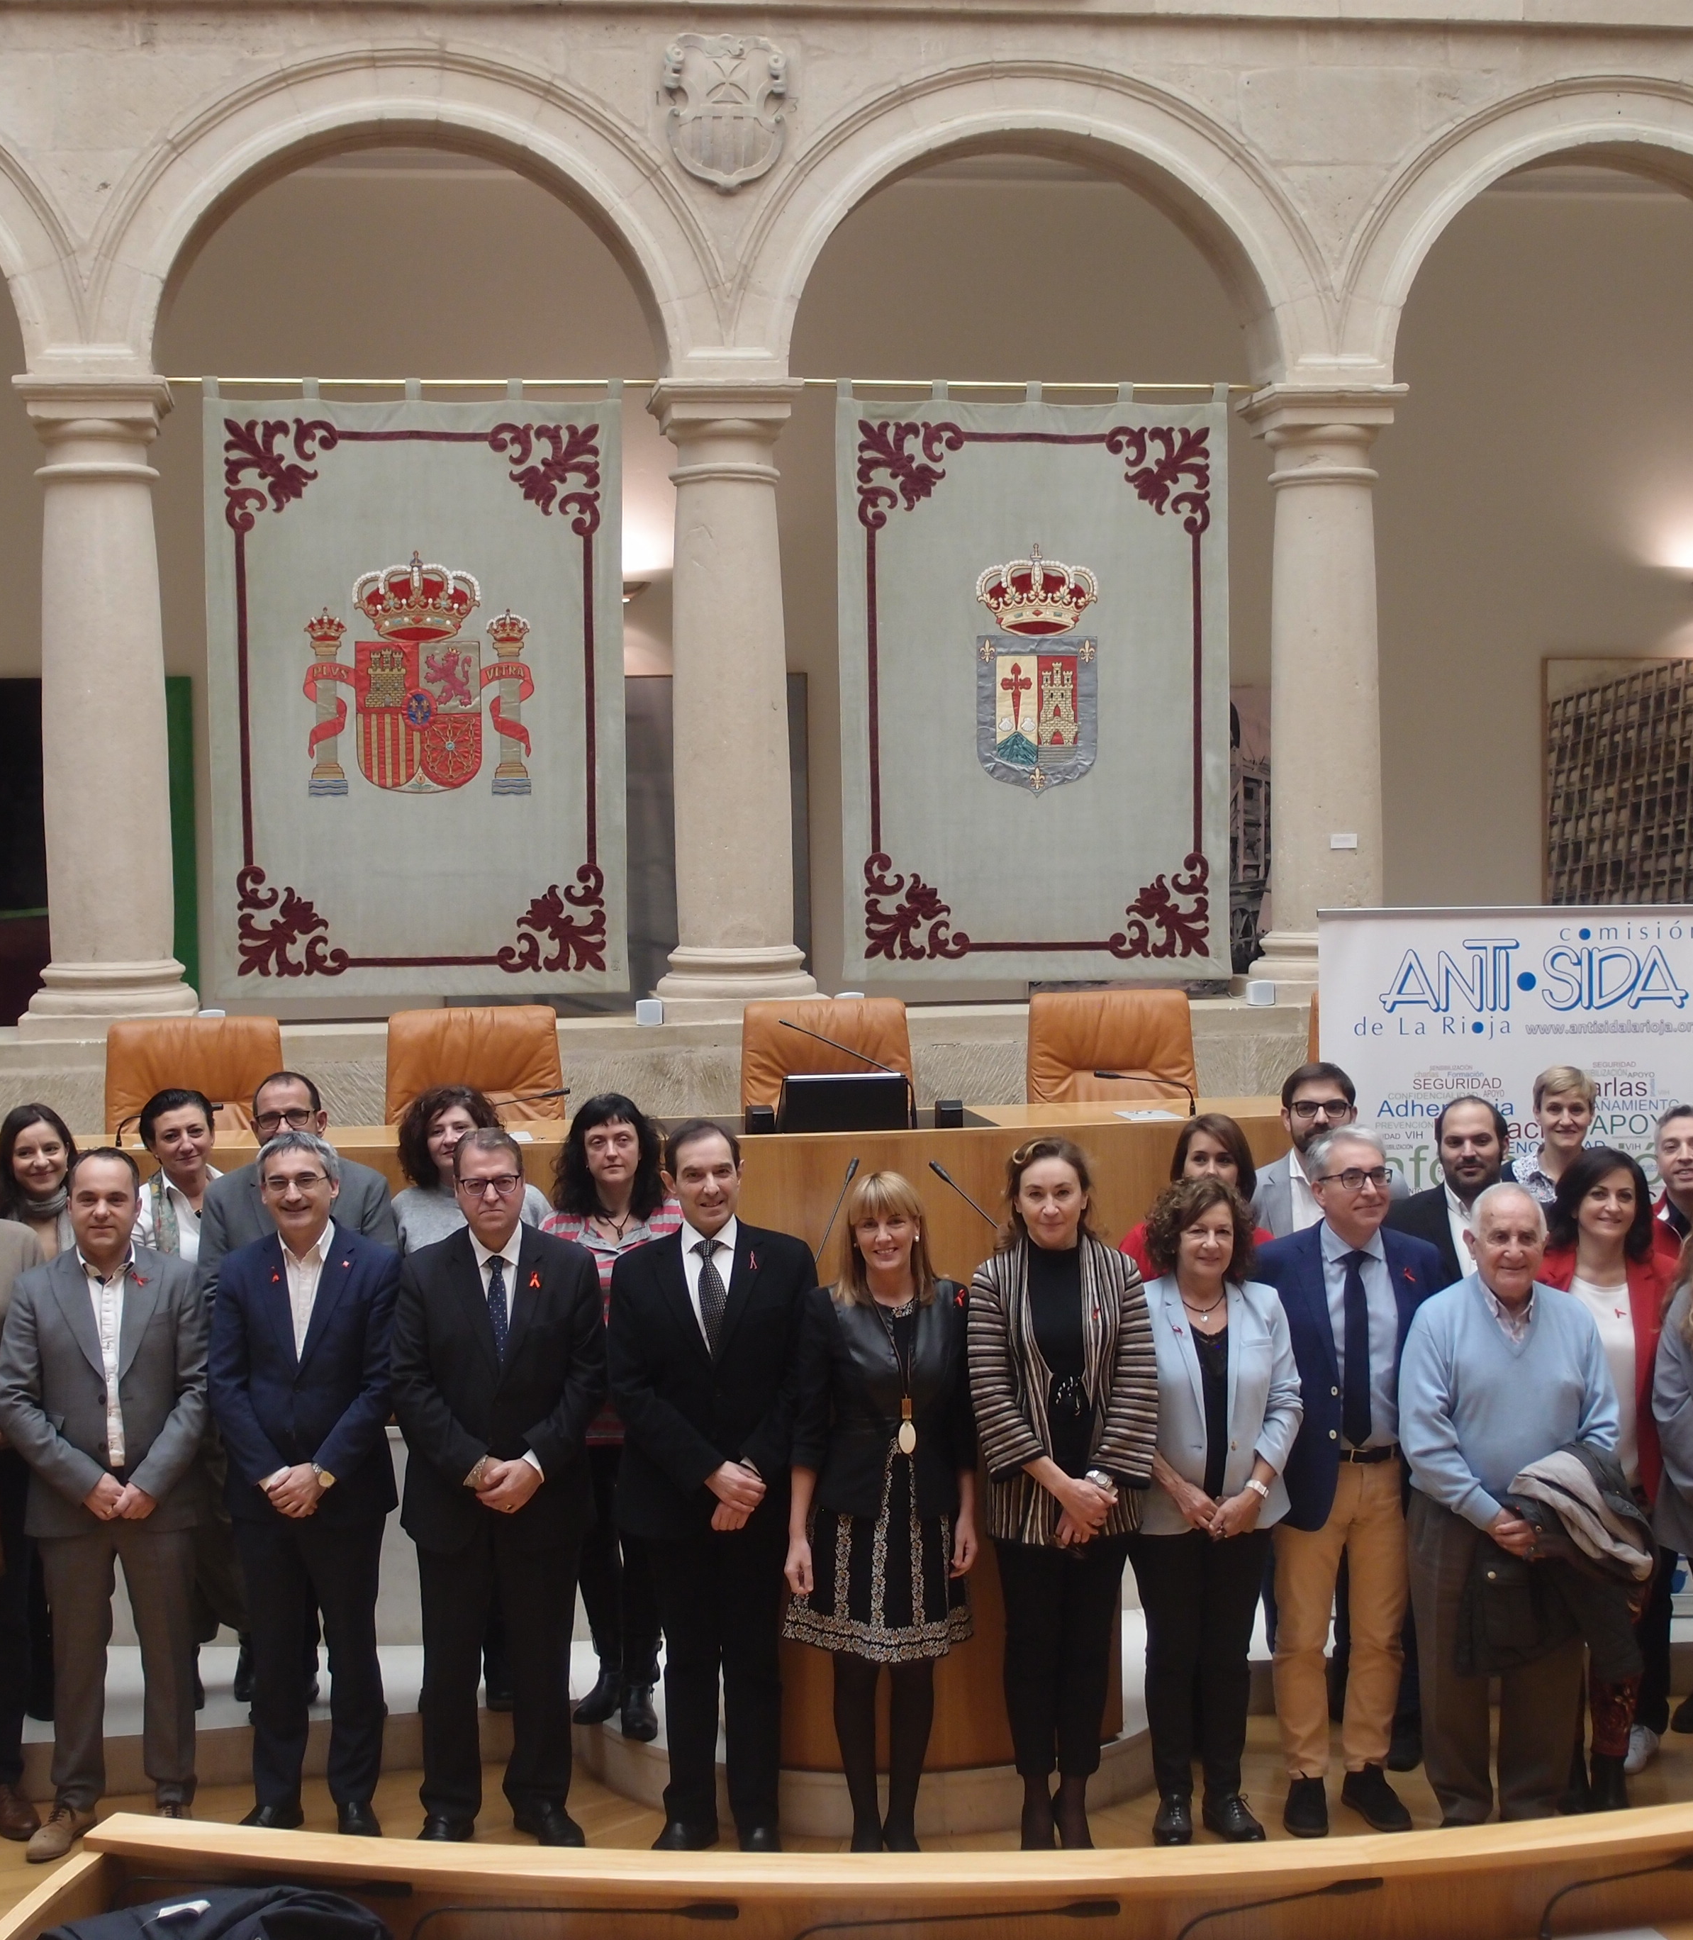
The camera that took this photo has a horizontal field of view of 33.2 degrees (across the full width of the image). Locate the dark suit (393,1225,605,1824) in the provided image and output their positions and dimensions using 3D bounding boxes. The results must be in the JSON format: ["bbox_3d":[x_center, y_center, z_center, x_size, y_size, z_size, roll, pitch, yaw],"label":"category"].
[{"bbox_3d":[-0.872,1.395,7.120,0.530,1.525,0.330,-1,3,-7],"label":"dark suit"}]

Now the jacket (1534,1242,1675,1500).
[{"bbox_3d":[1.917,1.035,7.214,0.440,0.694,0.290,0,3,12],"label":"jacket"}]

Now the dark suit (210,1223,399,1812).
[{"bbox_3d":[-1.389,1.393,7.244,0.490,1.491,0.340,-1,3,-9],"label":"dark suit"}]

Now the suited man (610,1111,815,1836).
[{"bbox_3d":[-0.334,1.261,7.066,0.520,1.779,0.360,-1,3,-3],"label":"suited man"}]

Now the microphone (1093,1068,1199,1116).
[{"bbox_3d":[0.926,0.380,8.760,0.360,0.150,0.050,1,4,38],"label":"microphone"}]

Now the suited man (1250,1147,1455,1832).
[{"bbox_3d":[1.261,1.276,7.141,0.500,1.750,0.360,-1,3,0],"label":"suited man"}]

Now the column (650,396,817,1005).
[{"bbox_3d":[-0.455,-1.075,11.493,0.640,2.509,0.640,-1,3,-8],"label":"column"}]

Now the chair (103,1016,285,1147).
[{"bbox_3d":[-2.076,0.717,9.090,0.620,1.112,0.640,-1,3,-8],"label":"chair"}]

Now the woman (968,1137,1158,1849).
[{"bbox_3d":[0.532,1.298,7.047,0.470,1.740,0.340,-1,3,6],"label":"woman"}]

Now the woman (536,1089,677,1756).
[{"bbox_3d":[-0.611,1.132,7.369,0.460,1.635,0.340,-1,3,-3],"label":"woman"}]

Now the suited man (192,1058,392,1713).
[{"bbox_3d":[-1.540,1.137,7.918,0.540,1.721,0.360,-1,3,-10],"label":"suited man"}]

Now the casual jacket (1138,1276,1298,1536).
[{"bbox_3d":[0.922,1.078,7.057,0.440,0.649,0.300,-1,3,5],"label":"casual jacket"}]

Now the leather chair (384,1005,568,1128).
[{"bbox_3d":[-1.201,0.667,9.380,0.640,1.071,0.660,-1,3,-8],"label":"leather chair"}]

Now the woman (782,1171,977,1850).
[{"bbox_3d":[0.083,1.319,7.033,0.470,1.651,0.340,-1,3,-3],"label":"woman"}]

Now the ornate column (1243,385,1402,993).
[{"bbox_3d":[1.935,-1.091,11.467,0.610,2.402,0.610,-1,3,-8],"label":"ornate column"}]

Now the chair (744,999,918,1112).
[{"bbox_3d":[-0.055,0.668,9.390,0.620,1.117,0.640,-1,3,-8],"label":"chair"}]

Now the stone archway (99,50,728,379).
[{"bbox_3d":[-1.712,-2.942,11.225,2.440,1.284,0.500,-1,3,-8],"label":"stone archway"}]

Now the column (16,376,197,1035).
[{"bbox_3d":[-2.832,-0.981,10.825,0.630,2.430,0.630,-1,3,-9],"label":"column"}]

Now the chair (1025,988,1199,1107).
[{"bbox_3d":[0.956,0.657,9.561,0.660,1.150,0.680,-1,3,-5],"label":"chair"}]

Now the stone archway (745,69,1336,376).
[{"bbox_3d":[0.689,-2.887,11.194,2.375,1.228,0.500,-1,3,-8],"label":"stone archway"}]

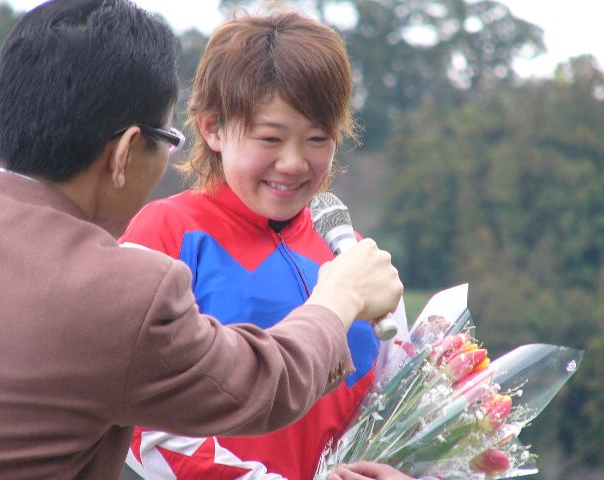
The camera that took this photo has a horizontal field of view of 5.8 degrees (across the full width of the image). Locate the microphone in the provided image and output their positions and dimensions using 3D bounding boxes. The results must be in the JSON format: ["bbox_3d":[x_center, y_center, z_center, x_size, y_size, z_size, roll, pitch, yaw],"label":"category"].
[{"bbox_3d":[0.066,0.032,7.250,0.048,0.218,0.048,-26,-27,0],"label":"microphone"}]

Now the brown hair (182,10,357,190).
[{"bbox_3d":[-0.042,-0.173,7.400,0.200,0.220,0.225,0,15,-22],"label":"brown hair"}]

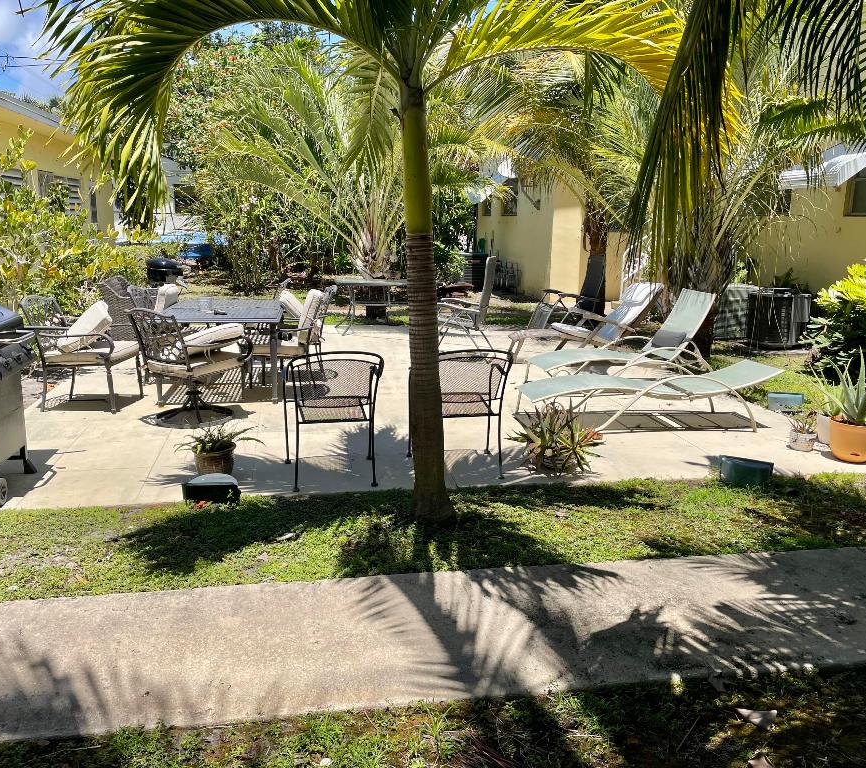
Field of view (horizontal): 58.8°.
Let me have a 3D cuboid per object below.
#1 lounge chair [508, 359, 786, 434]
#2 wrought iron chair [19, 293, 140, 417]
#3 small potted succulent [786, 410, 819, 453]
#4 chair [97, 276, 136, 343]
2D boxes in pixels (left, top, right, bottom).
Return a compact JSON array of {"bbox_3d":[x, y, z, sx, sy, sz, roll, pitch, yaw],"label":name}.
[{"bbox_3d":[1.739,0.067,6.300,2.020,0.480,0.620,0,13,-5],"label":"lounge chair"},{"bbox_3d":[-2.997,-0.271,6.525,0.740,0.920,0.620,0,13,-2],"label":"wrought iron chair"},{"bbox_3d":[2.718,0.327,5.635,0.225,0.288,0.215,7,13,26],"label":"small potted succulent"},{"bbox_3d":[-3.340,-0.814,8.997,0.760,0.900,0.720,0,13,-3],"label":"chair"}]

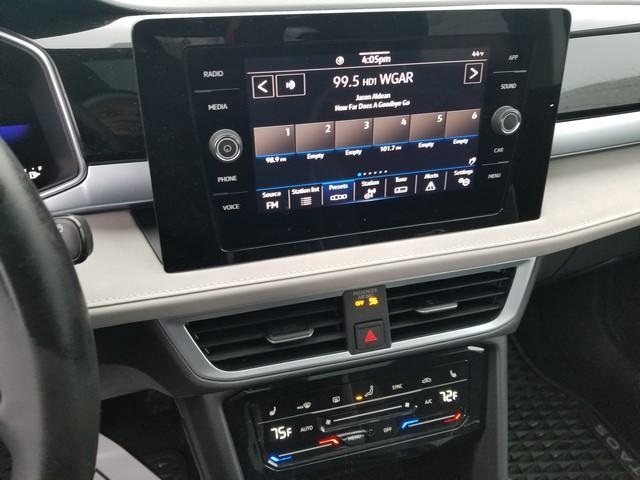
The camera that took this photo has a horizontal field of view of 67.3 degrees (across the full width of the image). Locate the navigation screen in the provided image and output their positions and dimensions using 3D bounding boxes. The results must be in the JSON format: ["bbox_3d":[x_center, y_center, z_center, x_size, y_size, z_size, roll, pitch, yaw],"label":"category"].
[{"bbox_3d":[0.037,-0.079,0.347,0.174,0.104,0.010,-7,23,-13],"label":"navigation screen"}]

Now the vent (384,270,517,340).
[{"bbox_3d":[0.118,0.055,0.444,0.131,0.052,0.030,-7,15,-13],"label":"vent"}]

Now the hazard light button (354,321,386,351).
[{"bbox_3d":[0.043,0.079,0.414,0.026,0.025,0.010,-7,14,-13],"label":"hazard light button"}]

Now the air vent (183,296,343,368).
[{"bbox_3d":[-0.042,0.076,0.407,0.131,0.052,0.030,-7,15,-13],"label":"air vent"}]

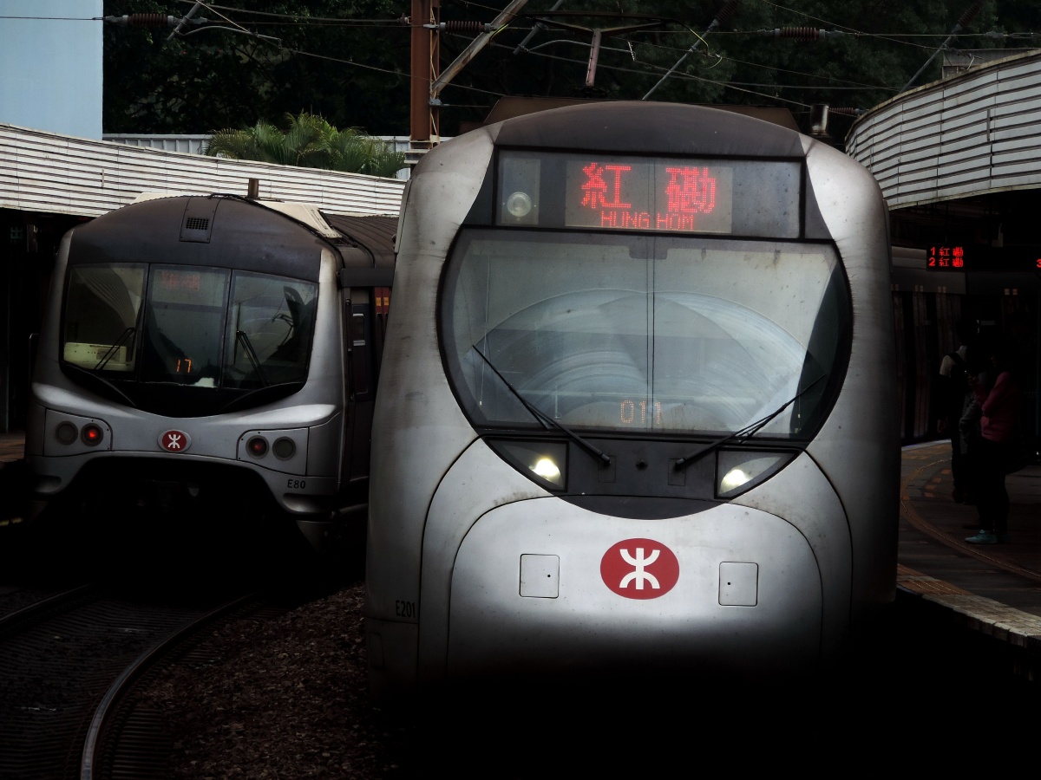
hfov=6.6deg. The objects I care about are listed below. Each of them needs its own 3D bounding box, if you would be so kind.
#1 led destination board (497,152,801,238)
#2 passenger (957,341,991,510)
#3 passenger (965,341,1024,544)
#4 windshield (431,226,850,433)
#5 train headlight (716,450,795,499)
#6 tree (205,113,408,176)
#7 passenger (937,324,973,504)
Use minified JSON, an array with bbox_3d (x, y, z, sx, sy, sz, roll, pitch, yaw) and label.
[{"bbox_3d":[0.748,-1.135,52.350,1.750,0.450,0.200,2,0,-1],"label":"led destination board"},{"bbox_3d":[3.826,0.347,76.000,0.340,1.560,0.460,0,0,9],"label":"passenger"},{"bbox_3d":[3.678,0.407,70.000,0.420,1.580,0.450,0,0,-6],"label":"passenger"},{"bbox_3d":[0.723,-0.323,52.000,2.330,1.170,0.500,2,0,-1],"label":"windshield"},{"bbox_3d":[1.346,0.485,51.750,0.460,0.280,0.200,2,0,-3],"label":"train headlight"},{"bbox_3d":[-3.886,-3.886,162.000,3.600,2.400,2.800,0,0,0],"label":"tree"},{"bbox_3d":[4.123,0.195,84.500,0.500,1.710,0.360,0,0,-18],"label":"passenger"}]

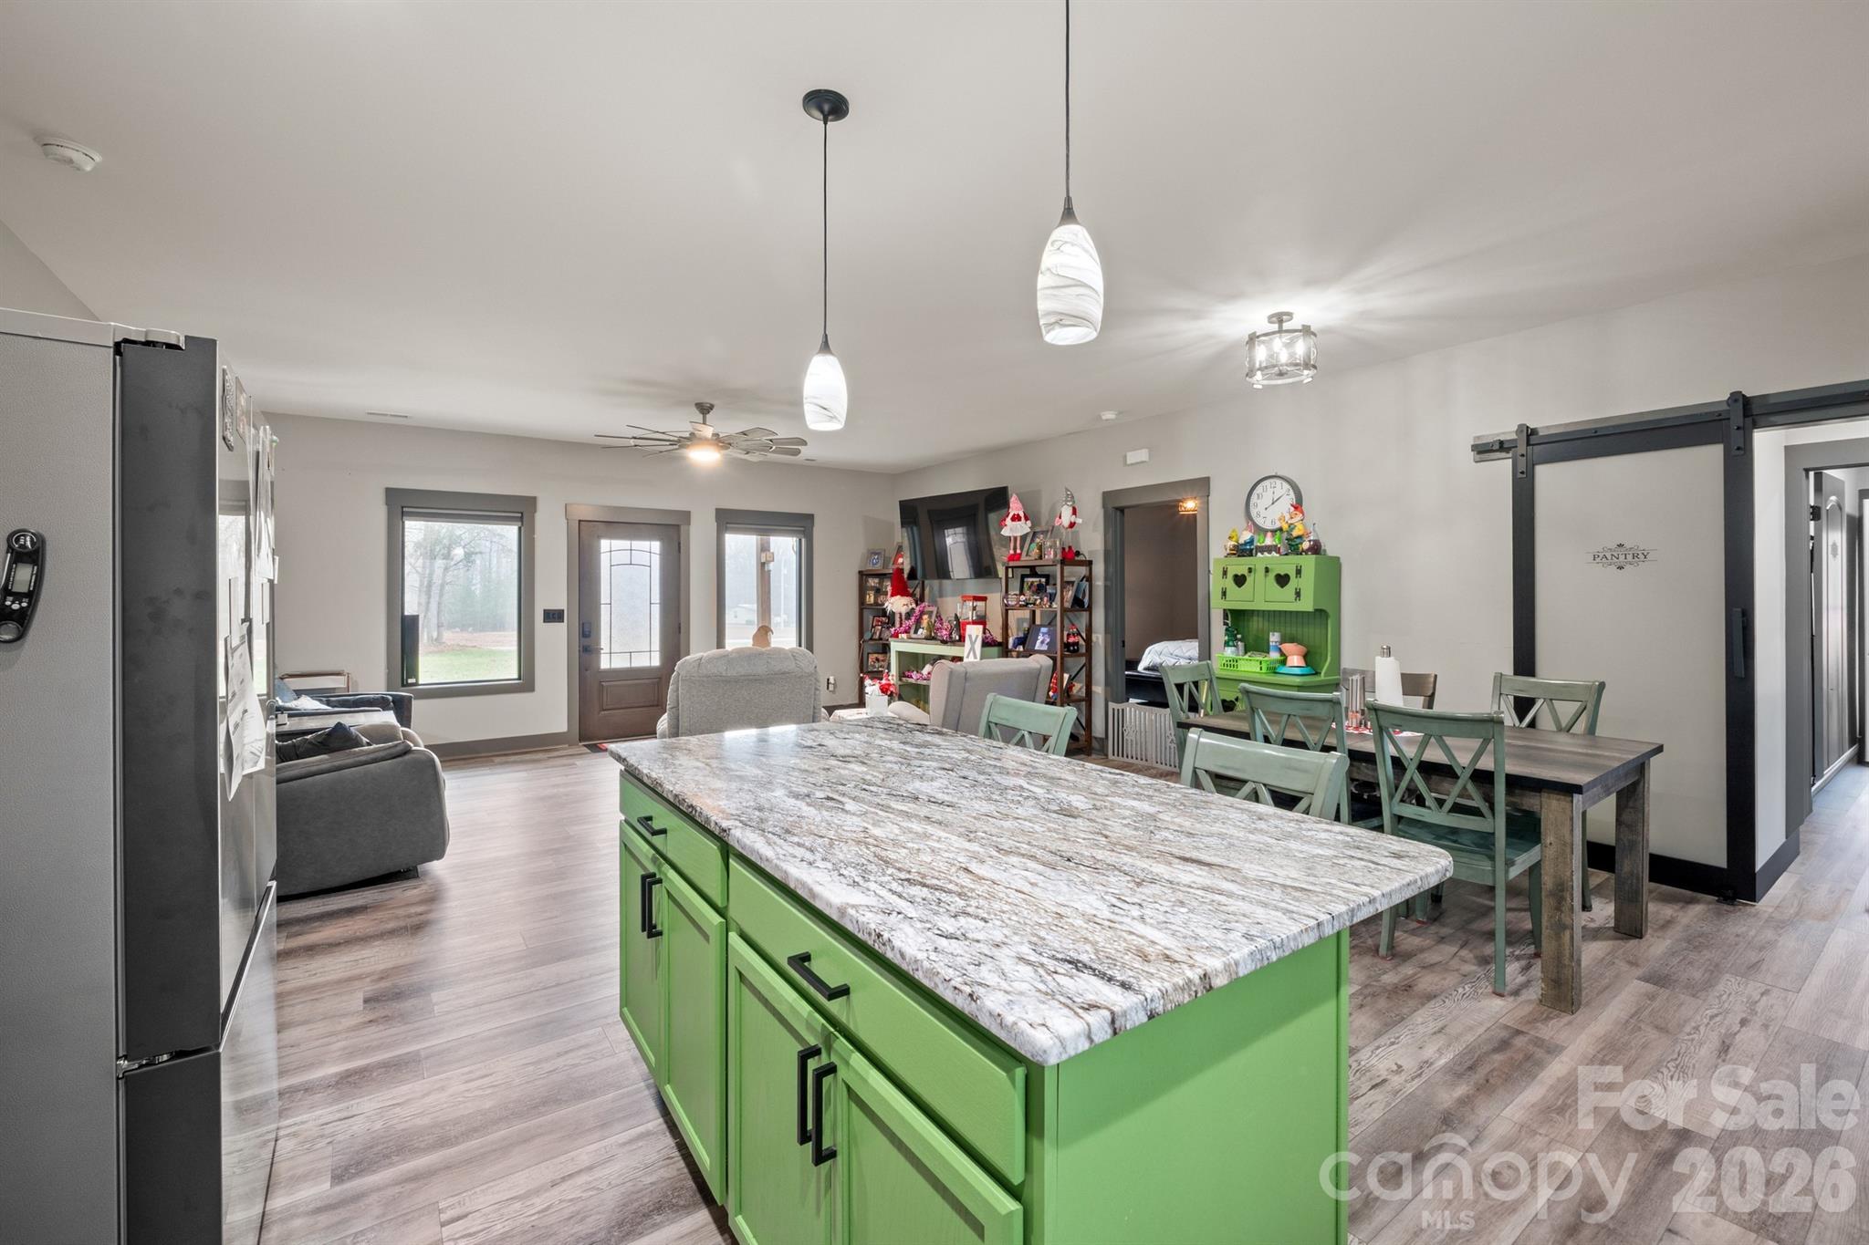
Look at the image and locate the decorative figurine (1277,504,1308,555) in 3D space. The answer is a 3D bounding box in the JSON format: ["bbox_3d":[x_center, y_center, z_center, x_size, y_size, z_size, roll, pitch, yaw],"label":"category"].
[{"bbox_3d":[2.256,-0.593,4.900,0.160,0.310,0.180,-1,2,-44],"label":"decorative figurine"}]

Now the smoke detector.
[{"bbox_3d":[-2.722,-1.478,2.450,0.145,0.050,0.145,0,1,0],"label":"smoke detector"}]

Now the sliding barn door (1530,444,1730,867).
[{"bbox_3d":[3.361,0.155,3.797,0.050,2.020,0.770,-1,2,-37],"label":"sliding barn door"}]

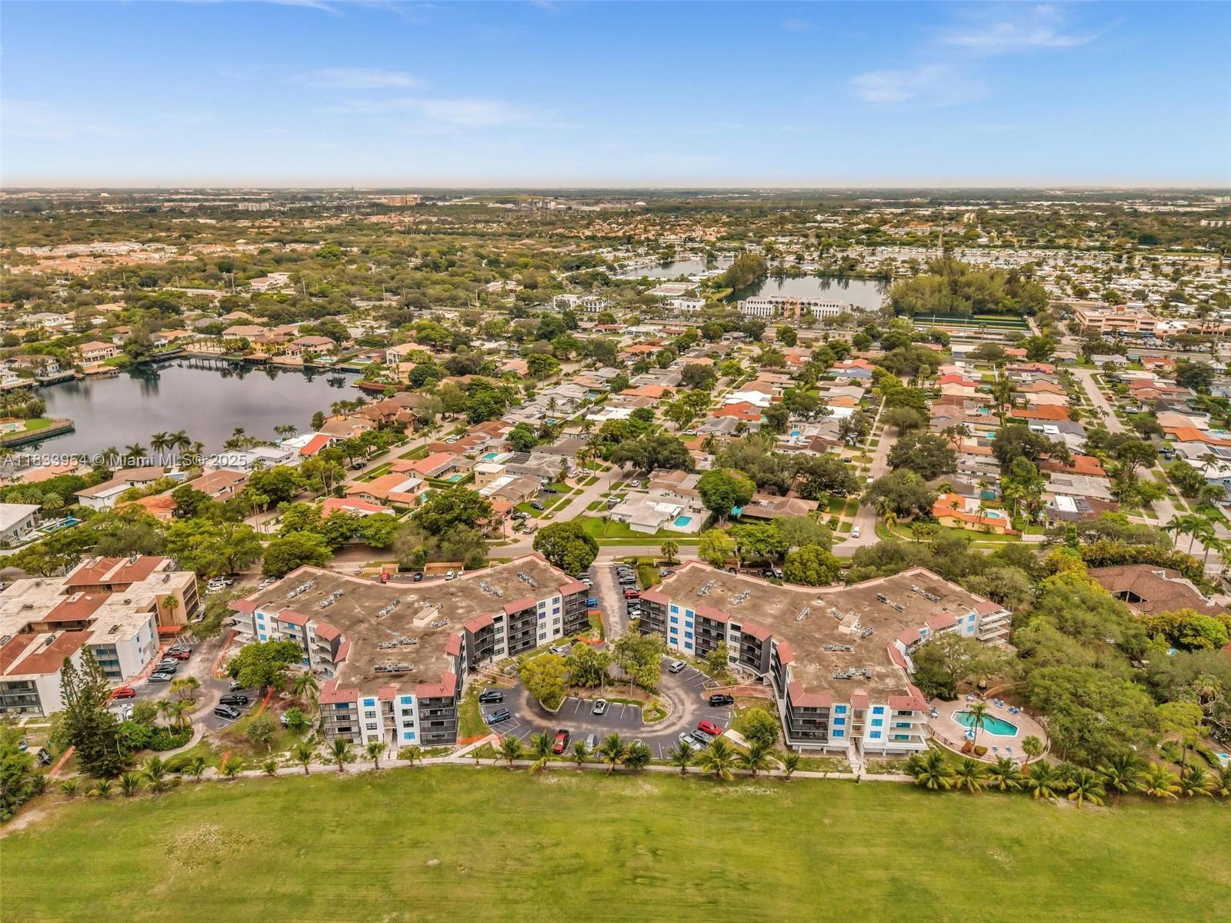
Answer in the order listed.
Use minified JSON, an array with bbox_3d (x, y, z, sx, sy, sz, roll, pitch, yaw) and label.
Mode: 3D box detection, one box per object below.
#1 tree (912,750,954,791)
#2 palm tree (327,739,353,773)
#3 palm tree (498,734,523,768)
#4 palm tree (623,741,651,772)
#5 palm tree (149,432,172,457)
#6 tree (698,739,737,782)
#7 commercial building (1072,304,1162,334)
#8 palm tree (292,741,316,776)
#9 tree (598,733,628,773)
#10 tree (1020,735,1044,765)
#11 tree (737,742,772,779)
[{"bbox_3d":[55.770,53.630,148.720,7.200,6.800,7.200,0,18,0],"label":"tree"},{"bbox_3d":[-49.370,52.570,152.190,4.900,6.700,4.900,0,18,0],"label":"palm tree"},{"bbox_3d":[-18.444,51.639,151.242,5.000,6.400,5.000,0,18,0],"label":"palm tree"},{"bbox_3d":[4.010,52.890,153.970,5.100,5.000,5.100,0,18,0],"label":"palm tree"},{"bbox_3d":[-166.074,-4.165,313.338,7.600,12.490,7.600,0,18,0],"label":"palm tree"},{"bbox_3d":[18.050,52.820,150.750,7.200,7.100,7.200,0,18,0],"label":"tree"},{"bbox_3d":[357.621,-100.079,611.607,43.200,11.230,50.000,7,19,19],"label":"commercial building"},{"bbox_3d":[-54.271,52.186,149.500,3.900,6.430,3.900,0,18,0],"label":"palm tree"},{"bbox_3d":[-0.600,52.310,152.520,6.000,7.000,6.000,0,18,0],"label":"tree"},{"bbox_3d":[73.944,51.645,151.745,3.700,6.080,3.700,0,18,0],"label":"tree"},{"bbox_3d":[24.870,52.910,150.640,6.400,7.000,6.400,0,18,0],"label":"tree"}]

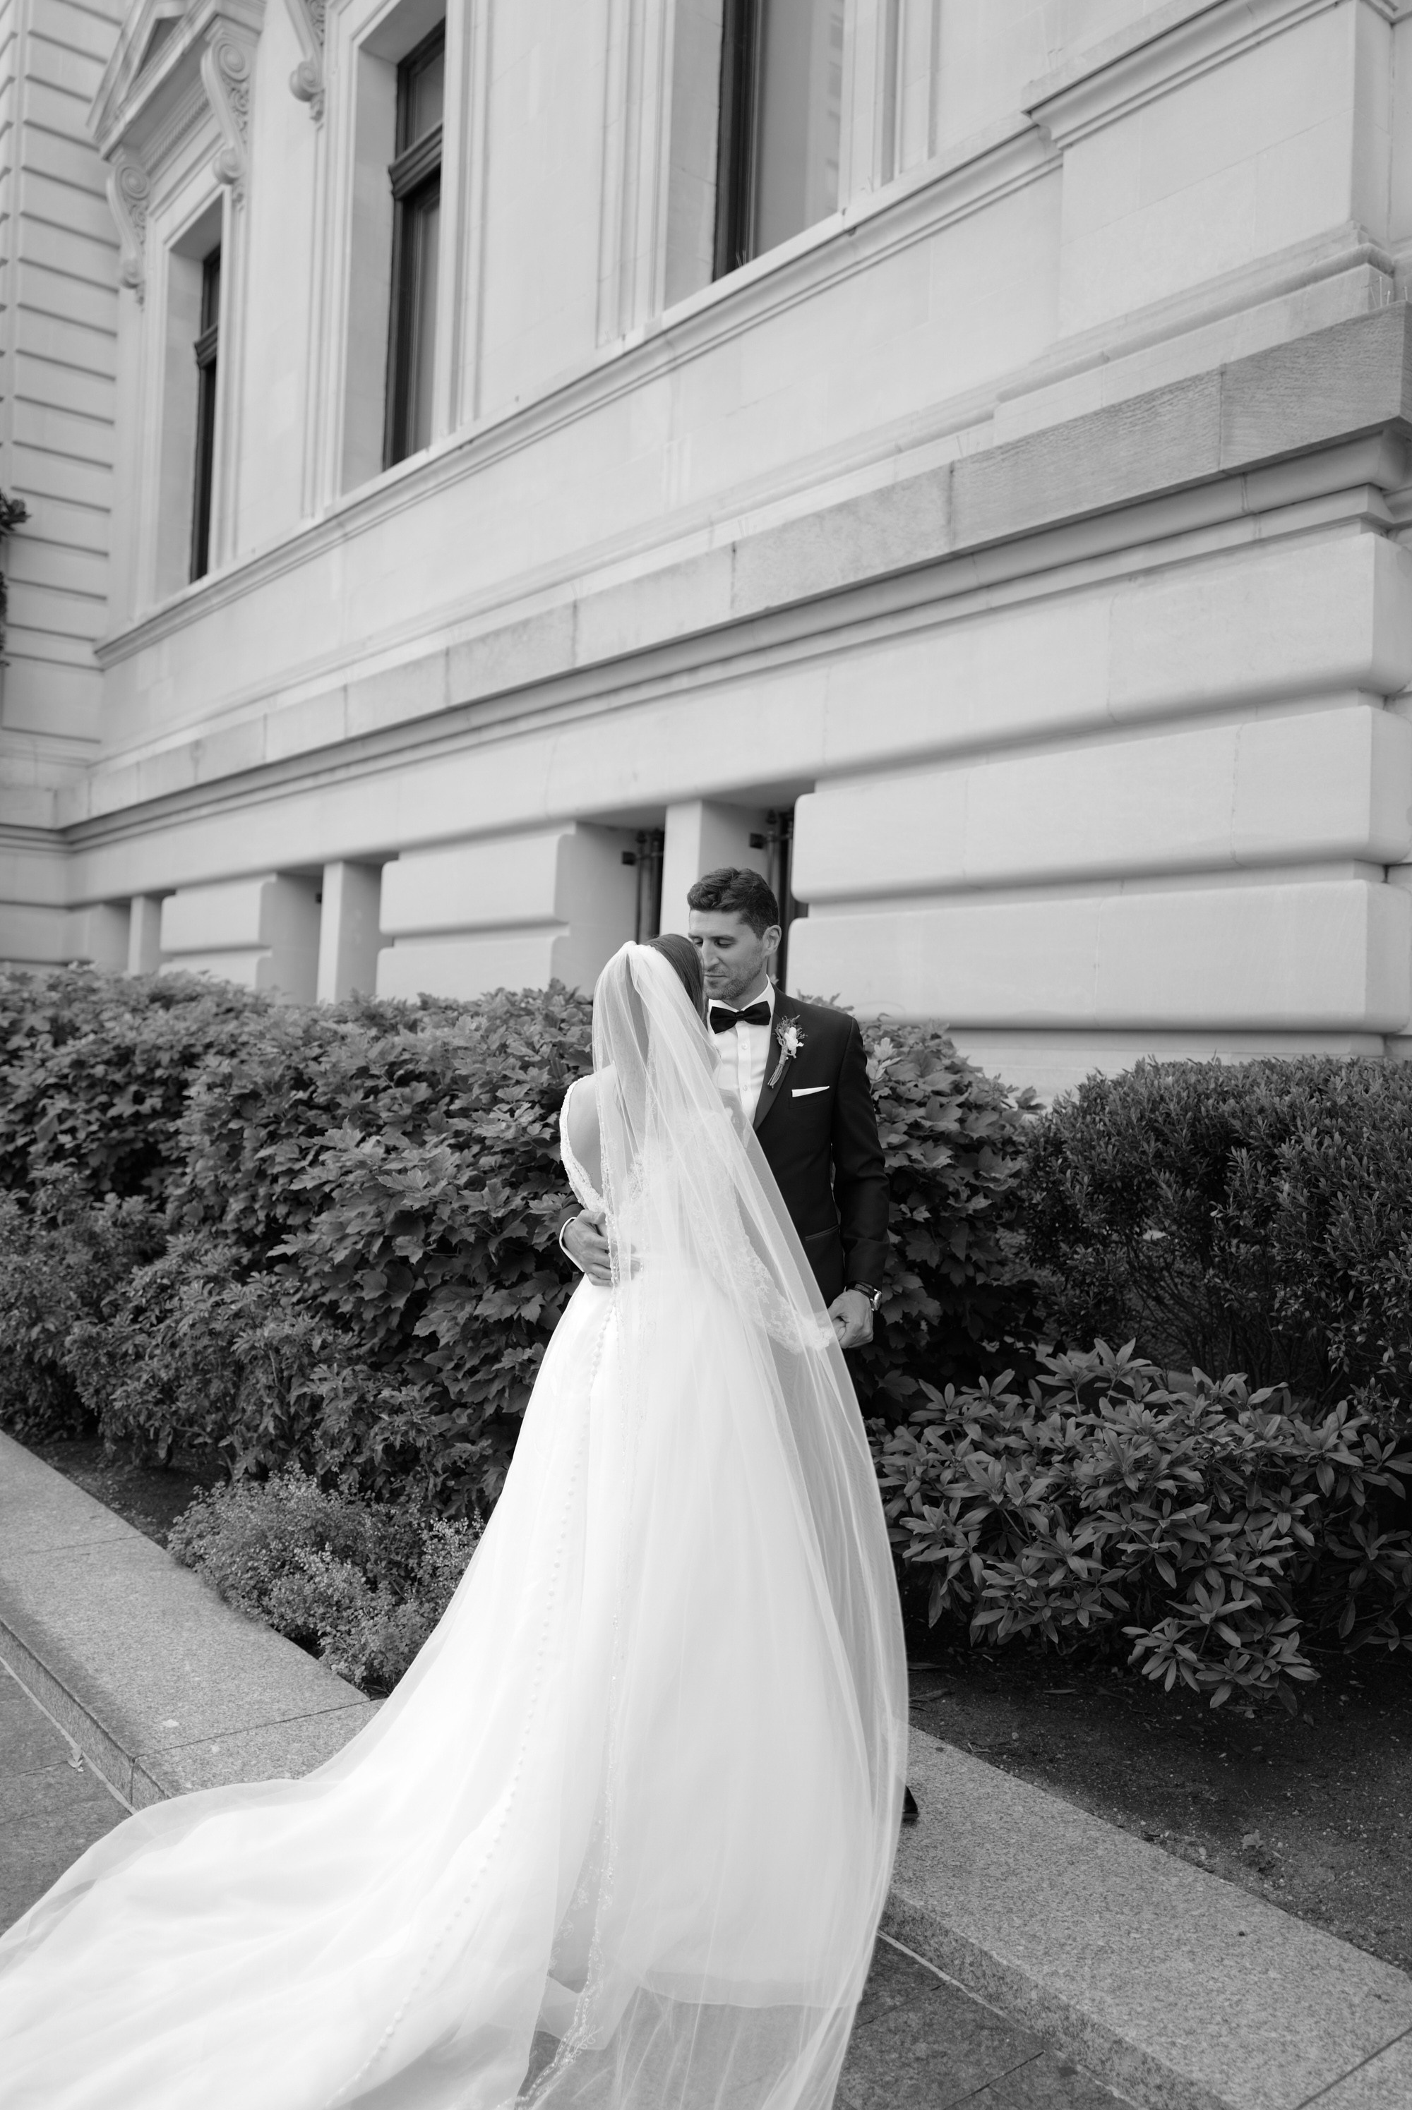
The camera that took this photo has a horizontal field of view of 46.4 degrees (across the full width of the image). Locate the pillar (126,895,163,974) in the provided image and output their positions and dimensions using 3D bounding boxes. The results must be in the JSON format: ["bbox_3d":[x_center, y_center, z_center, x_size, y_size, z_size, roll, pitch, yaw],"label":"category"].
[{"bbox_3d":[-4.930,-0.785,14.842,0.432,1.249,0.312,2,0,-38],"label":"pillar"}]

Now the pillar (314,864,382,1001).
[{"bbox_3d":[-2.451,-0.710,11.617,0.432,1.249,0.322,2,0,-38],"label":"pillar"}]

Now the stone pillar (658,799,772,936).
[{"bbox_3d":[0.035,-0.629,8.381,0.432,1.239,0.298,2,0,-38],"label":"stone pillar"}]

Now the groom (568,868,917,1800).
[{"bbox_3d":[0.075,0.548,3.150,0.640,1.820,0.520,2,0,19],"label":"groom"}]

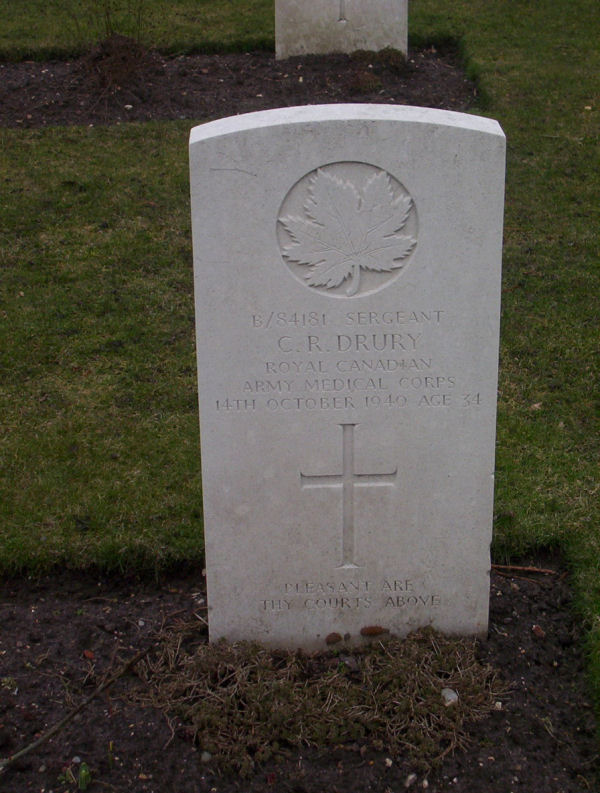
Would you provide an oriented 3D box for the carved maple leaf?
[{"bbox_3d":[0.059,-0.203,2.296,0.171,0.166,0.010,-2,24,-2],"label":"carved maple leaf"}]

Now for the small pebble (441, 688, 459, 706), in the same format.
[{"bbox_3d":[0.191,0.385,2.380,0.021,0.016,0.023,-2,24,-2],"label":"small pebble"}]

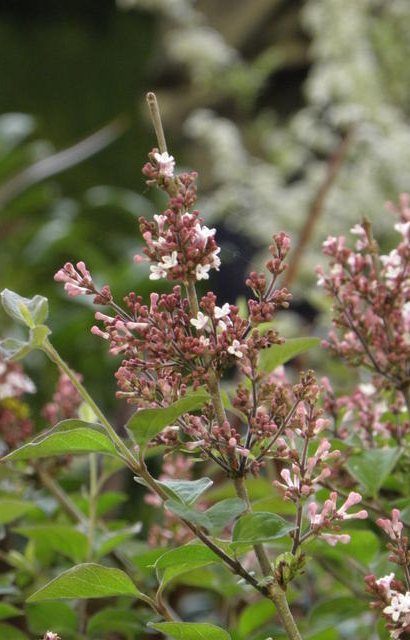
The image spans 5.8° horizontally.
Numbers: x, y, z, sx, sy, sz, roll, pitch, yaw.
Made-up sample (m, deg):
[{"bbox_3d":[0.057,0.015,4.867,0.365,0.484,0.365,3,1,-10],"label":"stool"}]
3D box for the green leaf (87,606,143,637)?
[{"bbox_3d":[-0.046,0.153,2.060,0.028,0.015,0.020,0,6,0],"label":"green leaf"}]

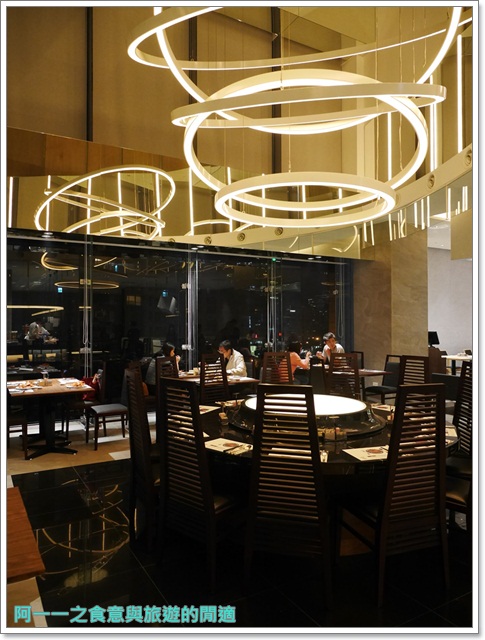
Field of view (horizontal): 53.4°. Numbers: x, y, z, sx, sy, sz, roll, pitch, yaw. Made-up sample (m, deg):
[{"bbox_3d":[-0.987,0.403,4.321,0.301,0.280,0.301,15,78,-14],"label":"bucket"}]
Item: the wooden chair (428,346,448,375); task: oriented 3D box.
[{"bbox_3d":[4.520,1.112,11.297,0.500,0.950,0.500,0,0,-29],"label":"wooden chair"}]

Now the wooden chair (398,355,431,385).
[{"bbox_3d":[1.421,0.951,4.442,0.536,1.197,0.464,0,0,-33],"label":"wooden chair"}]

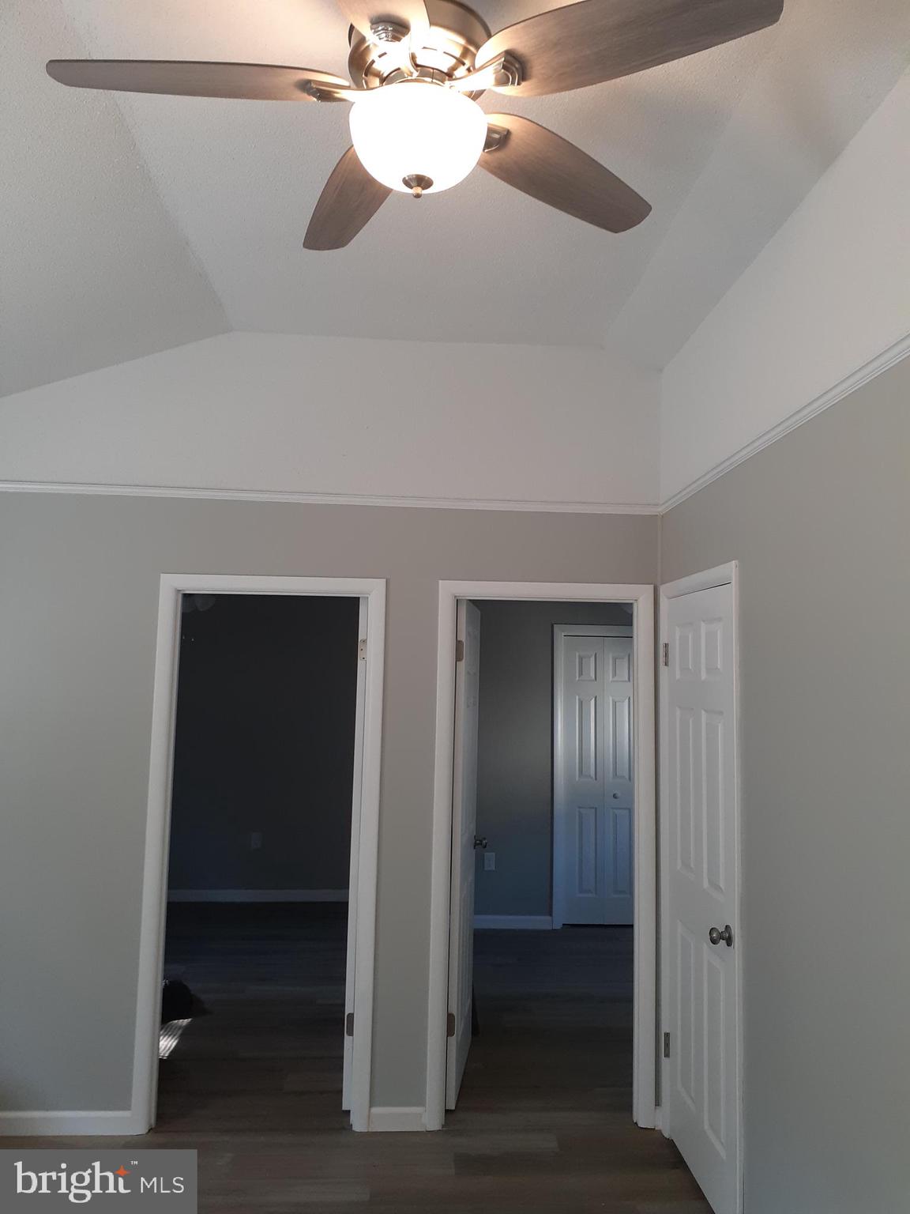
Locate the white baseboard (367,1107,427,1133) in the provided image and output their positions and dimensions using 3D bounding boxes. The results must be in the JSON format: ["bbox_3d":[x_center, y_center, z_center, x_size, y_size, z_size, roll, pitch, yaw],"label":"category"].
[{"bbox_3d":[-0.211,1.953,3.611,0.214,0.087,0.018,1,-5,-4],"label":"white baseboard"}]

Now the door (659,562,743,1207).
[{"bbox_3d":[0.867,0.958,3.292,0.045,2.033,0.713,1,-5,-4],"label":"door"}]

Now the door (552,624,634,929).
[{"bbox_3d":[1.072,1.223,6.811,0.736,2.125,0.070,1,-5,-4],"label":"door"}]

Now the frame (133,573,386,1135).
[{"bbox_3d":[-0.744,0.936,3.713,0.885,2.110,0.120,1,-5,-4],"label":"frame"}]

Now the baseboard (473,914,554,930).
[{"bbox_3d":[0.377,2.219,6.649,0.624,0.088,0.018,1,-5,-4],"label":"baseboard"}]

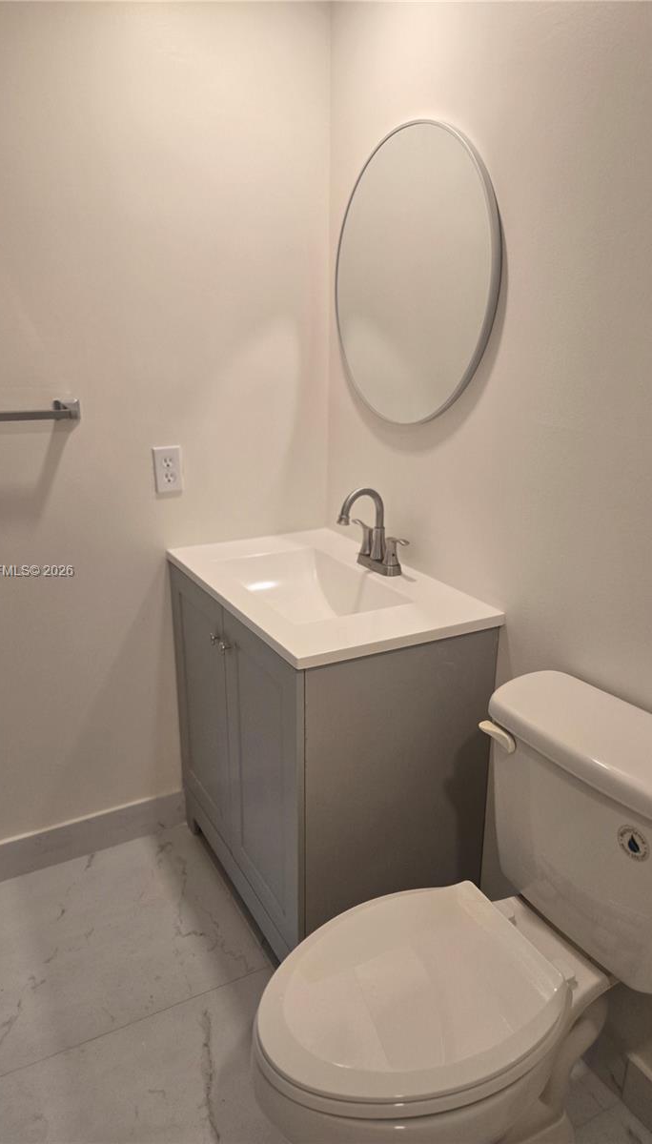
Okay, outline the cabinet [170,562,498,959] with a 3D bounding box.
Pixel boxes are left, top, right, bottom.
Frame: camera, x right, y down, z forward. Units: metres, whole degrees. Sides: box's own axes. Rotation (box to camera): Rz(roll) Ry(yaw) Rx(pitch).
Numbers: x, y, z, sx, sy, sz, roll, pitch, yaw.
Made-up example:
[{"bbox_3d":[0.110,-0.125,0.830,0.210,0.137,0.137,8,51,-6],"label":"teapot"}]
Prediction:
[{"bbox_3d":[-0.026,0.427,1.895,0.468,0.813,0.752,-9,20,-27],"label":"cabinet"}]

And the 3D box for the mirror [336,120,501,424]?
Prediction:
[{"bbox_3d":[0.177,-0.634,1.665,0.024,0.611,0.611,-9,20,-27],"label":"mirror"}]

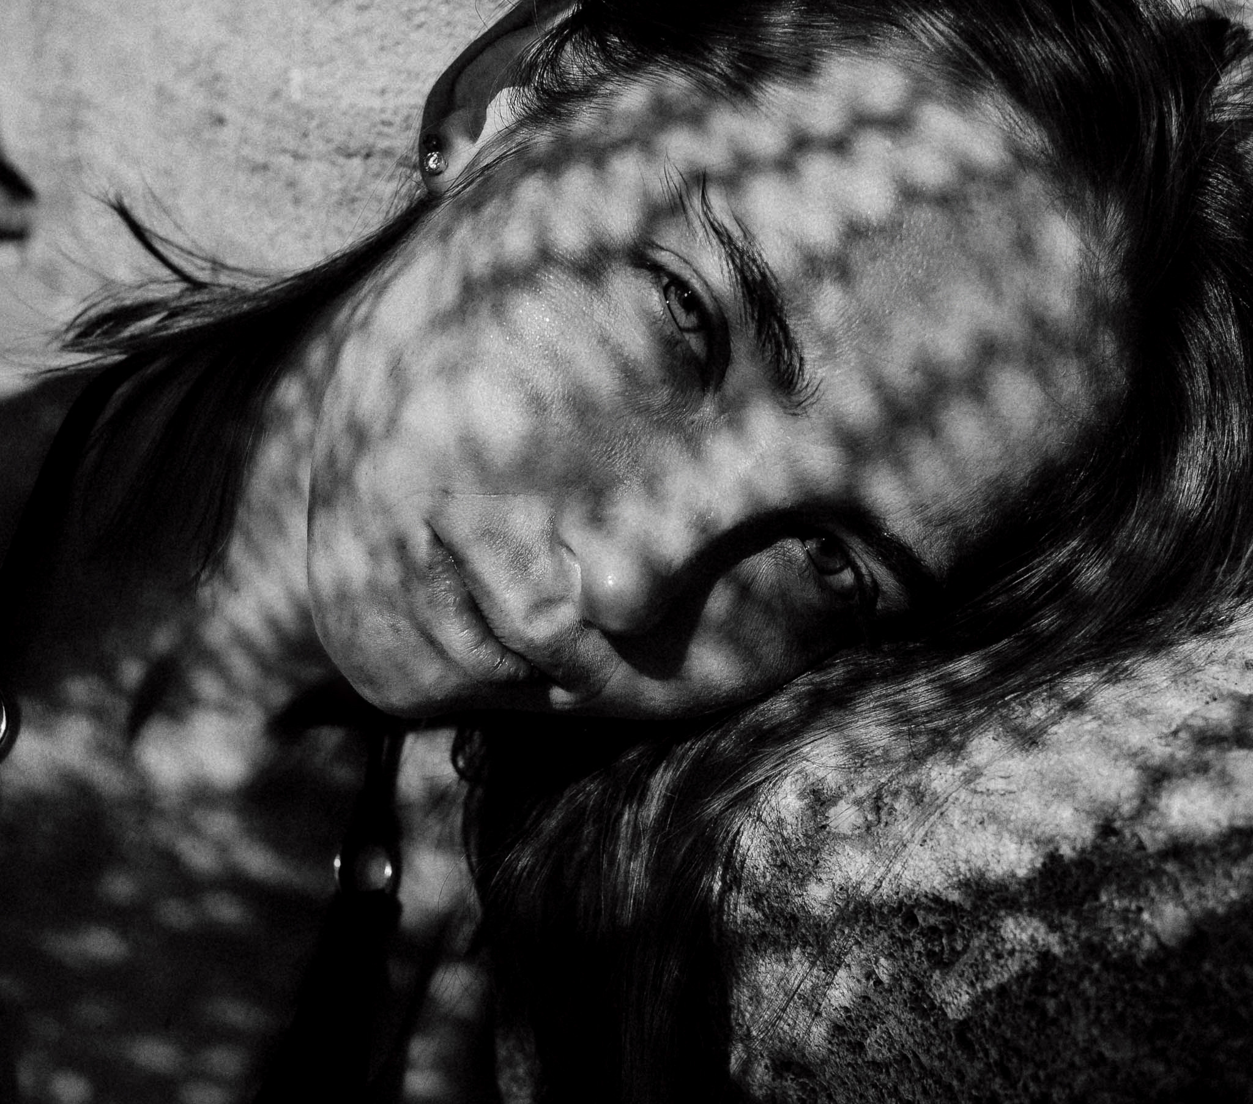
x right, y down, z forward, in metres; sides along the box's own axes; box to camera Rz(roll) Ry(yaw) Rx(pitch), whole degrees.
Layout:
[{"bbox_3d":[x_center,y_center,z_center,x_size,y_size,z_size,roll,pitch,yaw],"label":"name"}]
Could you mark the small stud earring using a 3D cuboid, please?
[{"bbox_3d":[-0.049,-0.102,0.357,0.006,0.010,0.004,0,-5,13],"label":"small stud earring"}]

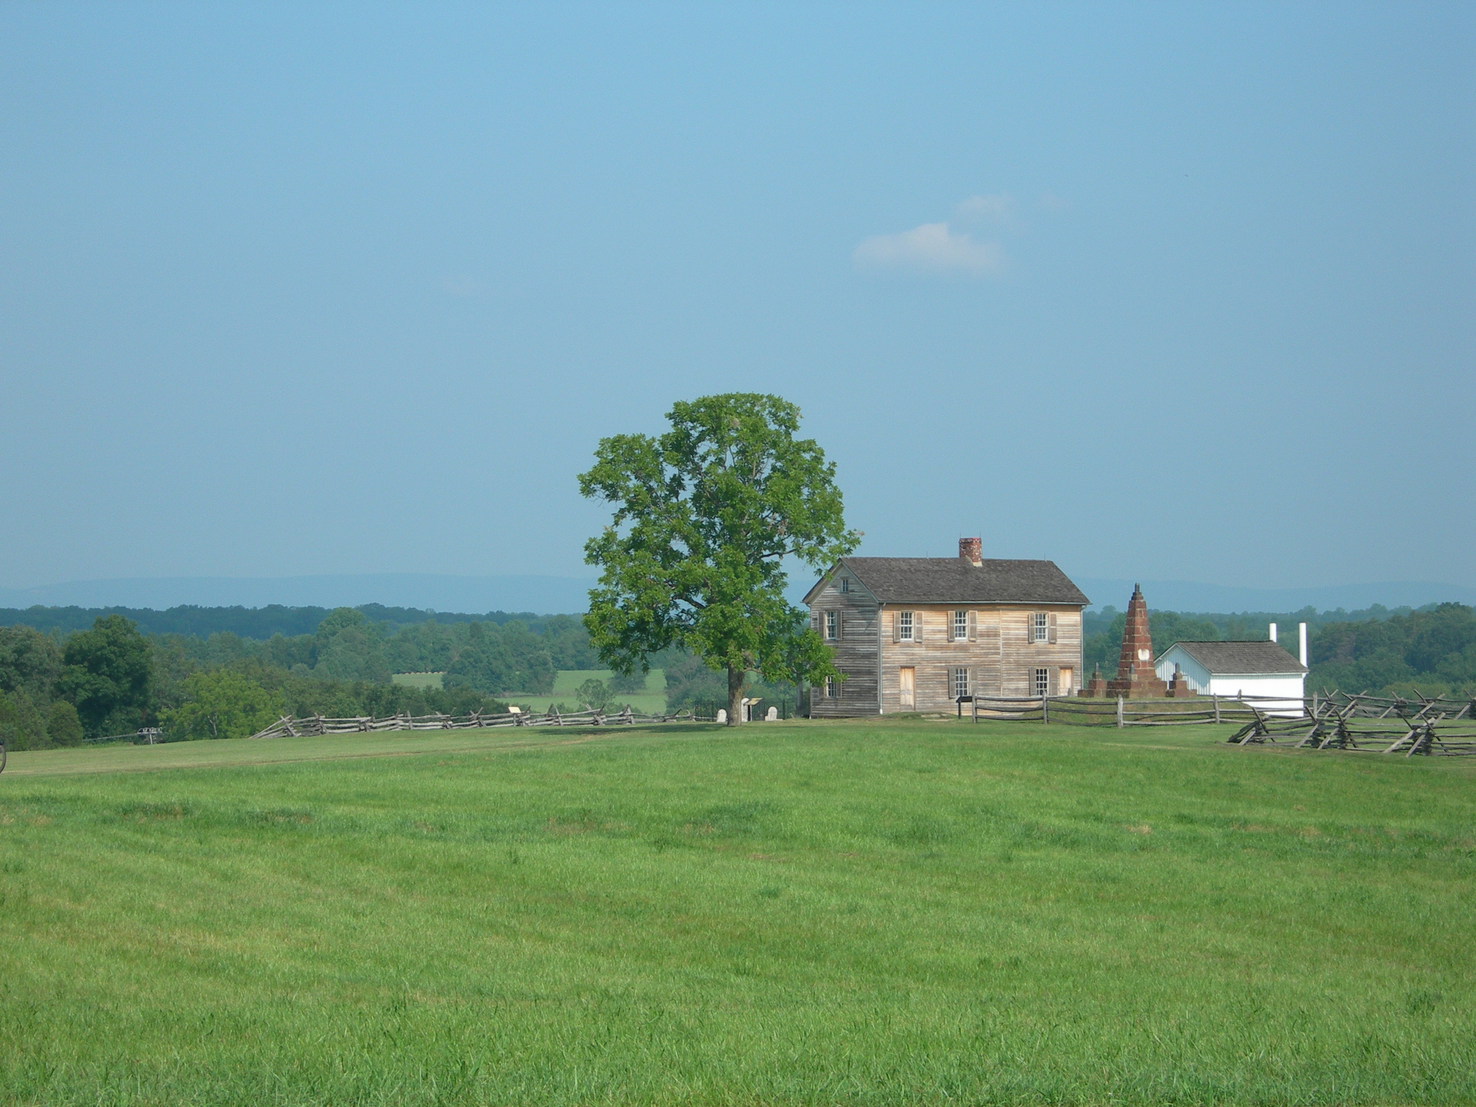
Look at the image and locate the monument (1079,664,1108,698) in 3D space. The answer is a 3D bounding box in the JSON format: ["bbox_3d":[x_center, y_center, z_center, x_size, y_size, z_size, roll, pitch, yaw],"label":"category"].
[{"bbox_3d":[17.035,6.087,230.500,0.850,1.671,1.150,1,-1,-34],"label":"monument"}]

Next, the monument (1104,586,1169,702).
[{"bbox_3d":[19.073,4.197,230.000,2.100,5.477,2.100,1,-1,-34],"label":"monument"}]

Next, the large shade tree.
[{"bbox_3d":[-0.877,0.239,222.000,12.900,15.302,12.400,0,-1,0],"label":"large shade tree"}]

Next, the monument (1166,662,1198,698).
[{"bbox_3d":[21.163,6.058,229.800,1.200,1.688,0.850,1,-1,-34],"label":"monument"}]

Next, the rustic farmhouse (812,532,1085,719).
[{"bbox_3d":[10.360,3.594,238.346,13.110,8.729,6.316,1,-1,-35],"label":"rustic farmhouse"}]

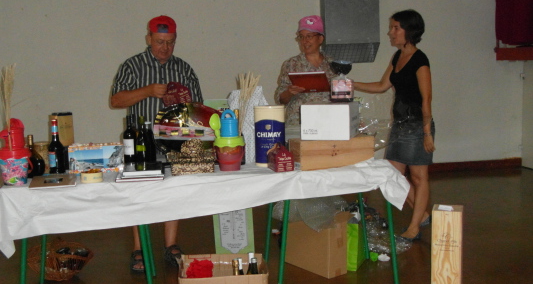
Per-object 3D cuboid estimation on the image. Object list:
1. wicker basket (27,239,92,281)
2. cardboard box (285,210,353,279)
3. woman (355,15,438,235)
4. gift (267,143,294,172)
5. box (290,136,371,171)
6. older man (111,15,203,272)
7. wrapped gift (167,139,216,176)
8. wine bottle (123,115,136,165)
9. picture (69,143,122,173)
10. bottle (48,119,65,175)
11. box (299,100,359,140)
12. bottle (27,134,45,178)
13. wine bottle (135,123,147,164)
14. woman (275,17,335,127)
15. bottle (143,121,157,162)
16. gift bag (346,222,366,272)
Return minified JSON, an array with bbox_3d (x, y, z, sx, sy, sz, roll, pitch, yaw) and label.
[{"bbox_3d":[-1.342,0.765,4.166,0.400,0.190,0.360,-2,7,-3],"label":"wicker basket"},{"bbox_3d":[0.313,0.644,4.130,0.185,0.360,0.455,-8,10,-38],"label":"cardboard box"},{"bbox_3d":[0.958,-0.114,4.696,0.660,1.690,0.480,-6,9,-34],"label":"woman"},{"bbox_3d":[0.086,0.079,3.514,0.103,0.152,0.160,-3,8,-10],"label":"gift"},{"bbox_3d":[0.373,0.053,3.641,0.455,0.165,0.210,-4,8,-19],"label":"box"},{"bbox_3d":[-0.713,0.012,4.101,0.580,1.670,0.430,-3,8,-10],"label":"older man"},{"bbox_3d":[-0.429,0.066,3.566,0.265,0.195,0.220,-3,7,-11],"label":"wrapped gift"},{"bbox_3d":[-0.788,0.004,3.641,0.075,0.306,0.075,-3,8,-10],"label":"wine bottle"},{"bbox_3d":[-0.950,0.089,3.539,0.297,0.150,0.095,-2,9,-8],"label":"picture"},{"bbox_3d":[-1.195,0.026,3.595,0.085,0.305,0.085,-1,7,0],"label":"bottle"},{"bbox_3d":[0.370,-0.122,3.631,0.270,0.190,0.290,1,8,18],"label":"box"},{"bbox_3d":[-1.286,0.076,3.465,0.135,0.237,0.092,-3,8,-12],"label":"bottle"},{"bbox_3d":[-0.734,0.001,3.676,0.076,0.300,0.076,-3,8,-10],"label":"wine bottle"},{"bbox_3d":[0.297,-0.060,4.495,0.460,1.652,0.420,-2,8,-6],"label":"woman"},{"bbox_3d":[-0.689,0.015,3.744,0.070,0.265,0.070,-1,7,0],"label":"bottle"},{"bbox_3d":[0.575,0.653,4.174,0.110,0.320,0.260,2,8,22],"label":"gift bag"}]

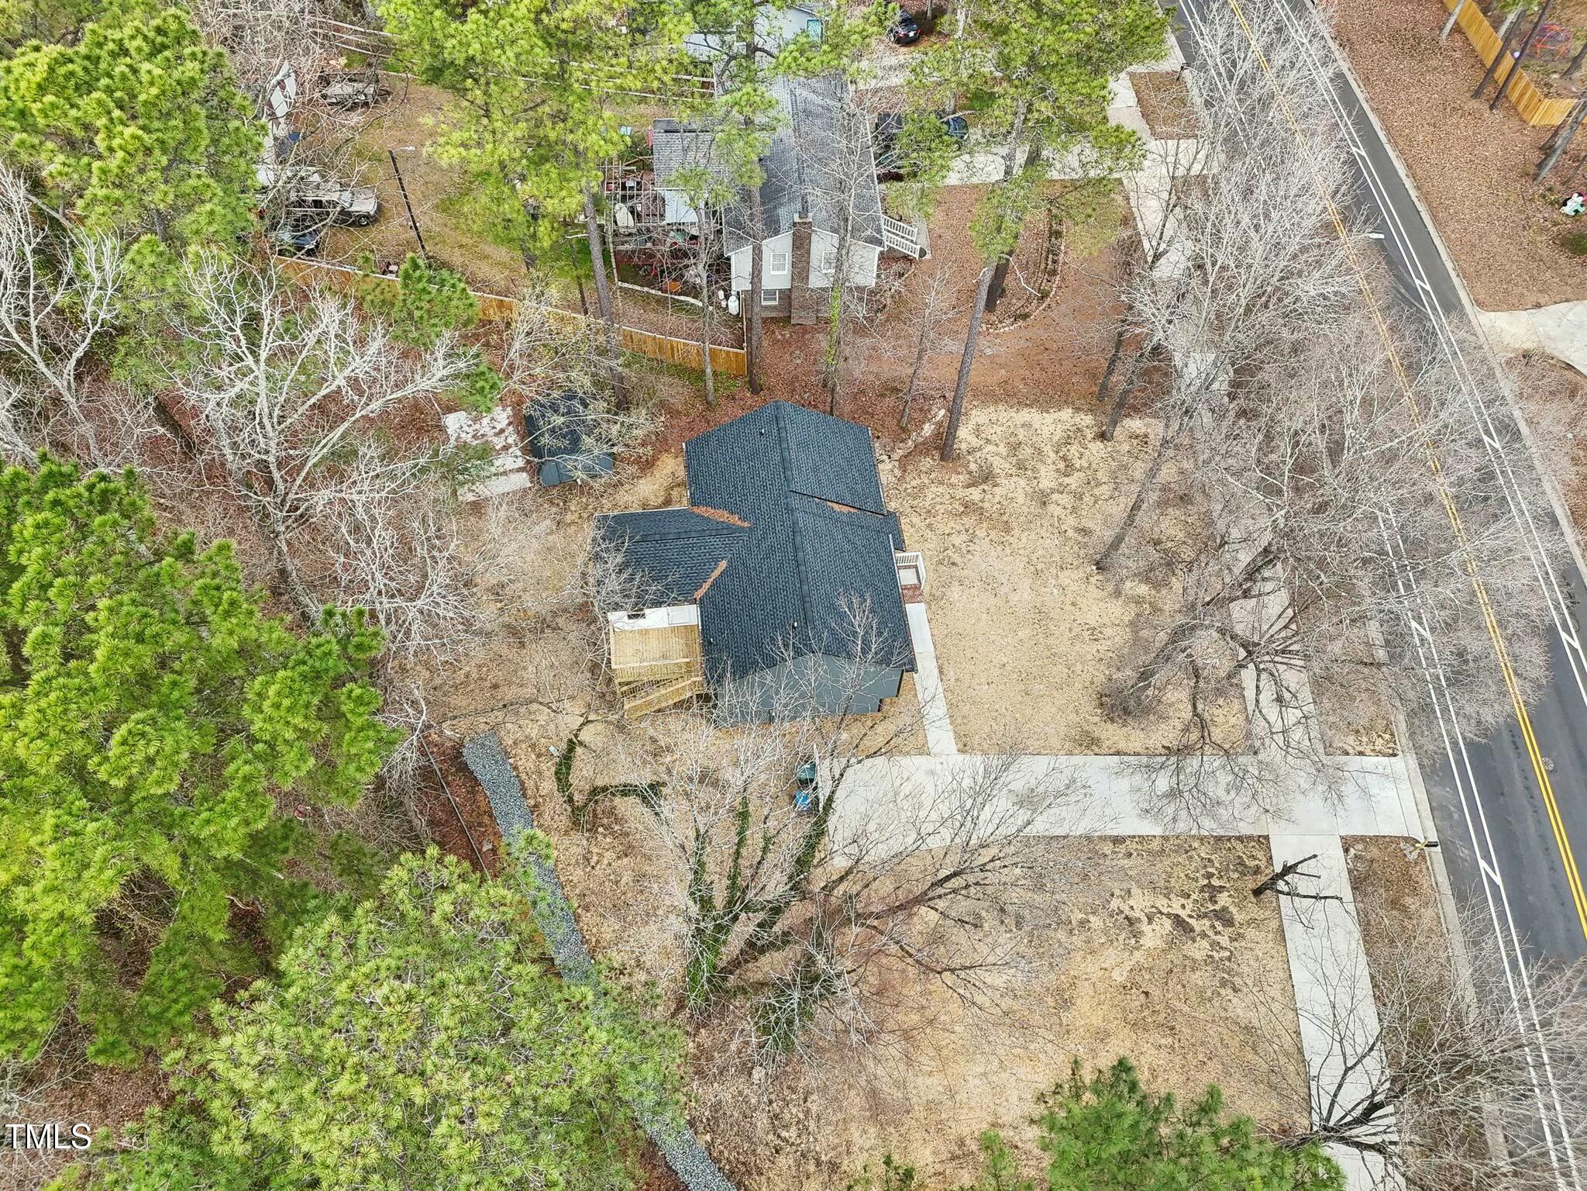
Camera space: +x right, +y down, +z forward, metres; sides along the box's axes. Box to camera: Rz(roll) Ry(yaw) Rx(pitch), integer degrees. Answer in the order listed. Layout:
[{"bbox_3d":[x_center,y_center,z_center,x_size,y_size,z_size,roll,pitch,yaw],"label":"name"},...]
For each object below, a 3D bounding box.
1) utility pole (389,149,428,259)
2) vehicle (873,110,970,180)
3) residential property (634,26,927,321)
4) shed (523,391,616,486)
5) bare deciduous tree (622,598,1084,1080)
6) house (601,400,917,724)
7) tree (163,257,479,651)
[{"bbox_3d":[-21.065,-21.301,60.394,0.400,7.400,0.400,1,60,0],"label":"utility pole"},{"bbox_3d":[7.970,-28.681,67.515,5.700,1.850,2.000,-2,60,-2],"label":"vehicle"},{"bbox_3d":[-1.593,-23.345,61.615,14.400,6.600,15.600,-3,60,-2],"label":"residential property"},{"bbox_3d":[-11.134,-7.841,55.186,3.800,3.100,3.600,-11,61,-6],"label":"shed"},{"bbox_3d":[1.920,9.313,39.383,14.500,13.500,13.300,1,60,0],"label":"bare deciduous tree"},{"bbox_3d":[-2.053,-1.360,49.093,13.200,6.900,13.100,-6,60,-4],"label":"house"},{"bbox_3d":[-20.084,-4.905,47.992,12.300,13.500,14.000,1,60,0],"label":"tree"}]

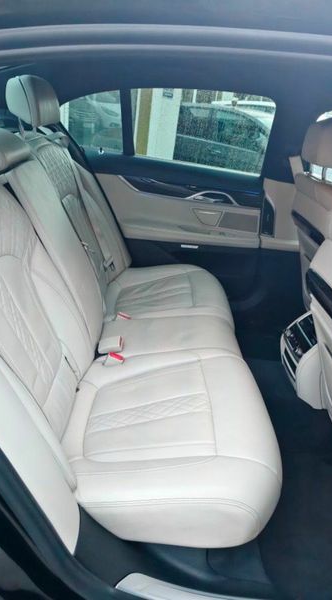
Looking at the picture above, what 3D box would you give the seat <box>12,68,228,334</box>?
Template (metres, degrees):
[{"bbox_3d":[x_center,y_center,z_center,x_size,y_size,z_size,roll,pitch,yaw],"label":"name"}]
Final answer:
[{"bbox_3d":[-0.149,-0.369,1.745,0.960,0.985,0.540,5,25,-3],"label":"seat"}]

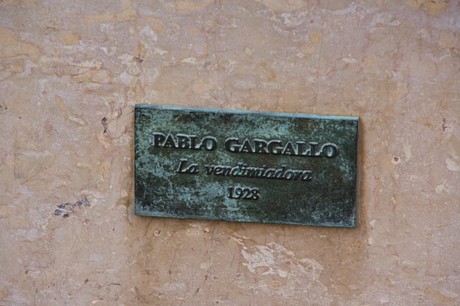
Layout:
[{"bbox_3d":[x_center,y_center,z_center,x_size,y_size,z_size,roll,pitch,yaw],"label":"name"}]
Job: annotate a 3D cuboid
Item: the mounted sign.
[{"bbox_3d":[0.021,0.017,3.292,0.285,0.146,0.012,3,21,7],"label":"mounted sign"}]

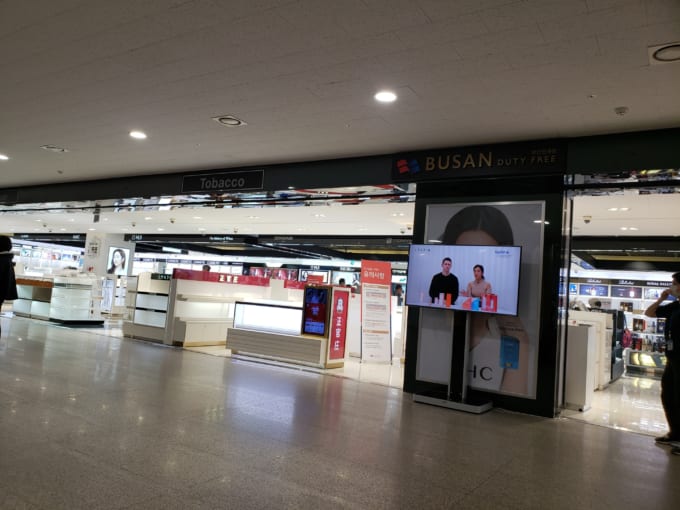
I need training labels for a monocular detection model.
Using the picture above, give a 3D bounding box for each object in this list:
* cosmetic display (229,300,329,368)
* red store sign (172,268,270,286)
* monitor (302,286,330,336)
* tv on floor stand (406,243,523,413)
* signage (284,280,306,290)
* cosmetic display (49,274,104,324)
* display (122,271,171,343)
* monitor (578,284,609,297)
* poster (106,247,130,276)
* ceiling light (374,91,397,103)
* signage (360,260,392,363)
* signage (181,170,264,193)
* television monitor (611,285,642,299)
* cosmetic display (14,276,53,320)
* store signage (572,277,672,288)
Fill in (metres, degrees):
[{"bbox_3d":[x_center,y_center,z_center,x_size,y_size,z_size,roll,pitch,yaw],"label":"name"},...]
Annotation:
[{"bbox_3d":[-0.989,1.342,8.879,2.040,0.930,0.500,2,-3,27],"label":"cosmetic display"},{"bbox_3d":[-2.383,0.488,10.519,2.210,0.195,0.120,7,-4,-43],"label":"red store sign"},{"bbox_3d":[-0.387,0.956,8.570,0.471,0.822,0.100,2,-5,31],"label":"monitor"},{"bbox_3d":[1.455,0.842,6.324,1.460,1.970,0.420,2,-4,33],"label":"tv on floor stand"},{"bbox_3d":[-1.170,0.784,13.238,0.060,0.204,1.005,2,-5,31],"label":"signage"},{"bbox_3d":[-6.499,1.126,12.659,0.680,1.120,0.970,2,-5,31],"label":"cosmetic display"},{"bbox_3d":[-3.719,1.043,10.372,1.280,1.330,0.500,2,-4,32],"label":"display"},{"bbox_3d":[7.681,1.089,15.461,0.784,0.318,0.060,2,-5,31],"label":"monitor"},{"bbox_3d":[-8.254,0.266,19.125,0.060,1.000,0.850,2,-5,31],"label":"poster"},{"bbox_3d":[0.445,-1.547,4.970,0.200,0.040,0.200,4,-3,0],"label":"ceiling light"},{"bbox_3d":[0.676,1.016,9.172,0.600,1.830,0.200,4,-8,-12],"label":"signage"},{"bbox_3d":[-2.095,-1.279,8.941,1.888,0.305,0.060,2,-5,31],"label":"signage"},{"bbox_3d":[5.775,0.755,10.283,0.540,0.220,0.060,2,-4,32],"label":"television monitor"},{"bbox_3d":[-7.521,1.116,13.054,1.470,0.980,0.600,2,-4,32],"label":"cosmetic display"},{"bbox_3d":[8.285,0.810,15.130,2.679,0.193,0.070,2,-5,31],"label":"store signage"}]

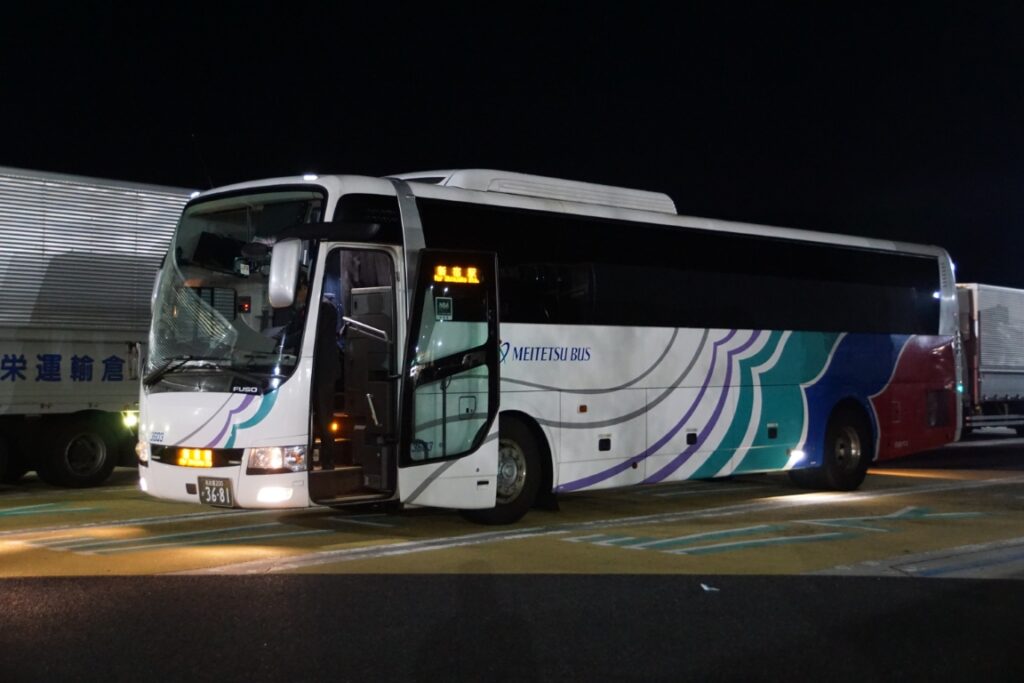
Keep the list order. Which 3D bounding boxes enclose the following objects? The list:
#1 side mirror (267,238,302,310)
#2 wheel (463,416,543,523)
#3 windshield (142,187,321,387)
[{"bbox_3d":[-1.813,-0.546,10.271,0.250,0.550,0.150,-1,-7,21],"label":"side mirror"},{"bbox_3d":[-0.204,1.204,12.120,1.040,1.040,0.300,2,-2,-44],"label":"wheel"},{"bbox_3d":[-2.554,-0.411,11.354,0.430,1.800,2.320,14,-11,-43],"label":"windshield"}]

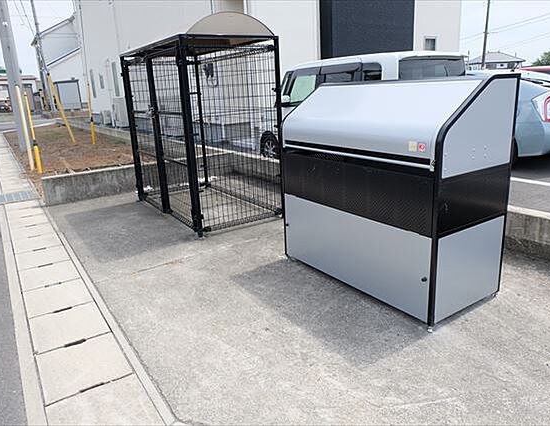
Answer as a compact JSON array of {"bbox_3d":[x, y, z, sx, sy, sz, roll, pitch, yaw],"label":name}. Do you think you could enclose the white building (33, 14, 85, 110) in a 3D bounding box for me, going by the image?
[{"bbox_3d":[-15.984,-12.110,35.840,6.800,7.500,7.000,-13,18,-31],"label":"white building"}]

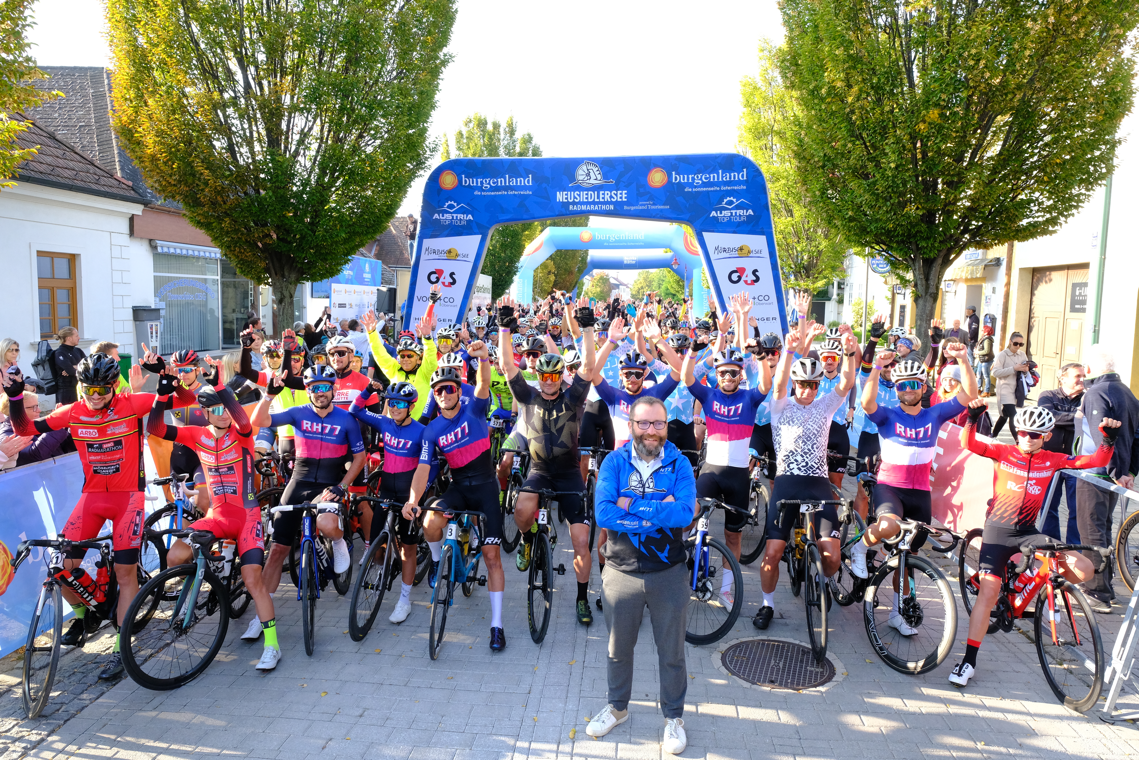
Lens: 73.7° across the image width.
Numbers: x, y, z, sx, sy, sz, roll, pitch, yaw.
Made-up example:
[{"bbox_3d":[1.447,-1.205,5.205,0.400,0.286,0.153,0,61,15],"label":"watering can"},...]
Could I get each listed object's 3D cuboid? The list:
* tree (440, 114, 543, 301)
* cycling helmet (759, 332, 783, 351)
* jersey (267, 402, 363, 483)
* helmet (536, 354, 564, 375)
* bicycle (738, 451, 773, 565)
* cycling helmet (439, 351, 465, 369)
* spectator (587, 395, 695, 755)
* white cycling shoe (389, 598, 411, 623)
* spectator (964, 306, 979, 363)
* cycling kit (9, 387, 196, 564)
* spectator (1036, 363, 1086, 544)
[{"bbox_3d":[-2.914,-5.332,28.613,4.300,9.125,4.300,0,6,0],"label":"tree"},{"bbox_3d":[1.756,-0.329,6.600,0.210,0.158,0.280,2,6,13],"label":"cycling helmet"},{"bbox_3d":[-1.555,0.390,4.680,0.560,0.500,0.320,0,5,-5],"label":"jersey"},{"bbox_3d":[-0.129,-0.091,4.987,0.205,0.160,0.270,0,5,1],"label":"helmet"},{"bbox_3d":[1.591,0.961,6.598,0.450,1.000,1.660,2,5,16],"label":"bicycle"},{"bbox_3d":[-0.939,-0.149,6.038,0.200,0.150,0.270,0,6,-7],"label":"cycling helmet"},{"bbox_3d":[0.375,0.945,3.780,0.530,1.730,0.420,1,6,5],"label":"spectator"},{"bbox_3d":[-1.139,1.546,5.150,0.095,0.115,0.255,2,6,20],"label":"white cycling shoe"},{"bbox_3d":[9.908,-0.931,18.697,0.380,1.770,0.500,0,6,-6],"label":"spectator"},{"bbox_3d":[-2.812,0.559,4.583,1.150,1.080,0.400,-1,6,-12],"label":"cycling kit"},{"bbox_3d":[3.795,0.721,5.824,0.540,1.700,0.360,1,6,5],"label":"spectator"}]

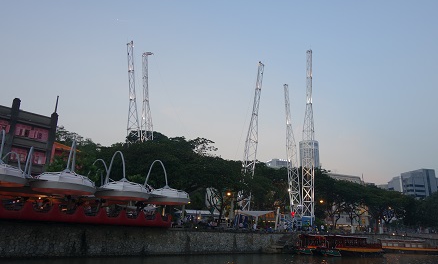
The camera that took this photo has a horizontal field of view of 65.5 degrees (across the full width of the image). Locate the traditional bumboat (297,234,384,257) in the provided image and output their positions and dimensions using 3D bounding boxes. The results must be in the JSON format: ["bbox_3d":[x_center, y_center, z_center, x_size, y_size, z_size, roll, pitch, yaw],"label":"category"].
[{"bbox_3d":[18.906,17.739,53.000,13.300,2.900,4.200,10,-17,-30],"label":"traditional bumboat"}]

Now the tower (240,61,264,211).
[{"bbox_3d":[7.930,2.830,81.400,2.300,39.000,2.300,11,-10,-20],"label":"tower"}]

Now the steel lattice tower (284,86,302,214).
[{"bbox_3d":[19.180,5.080,89.900,2.300,39.000,2.300,1,-19,-4],"label":"steel lattice tower"}]

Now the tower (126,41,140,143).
[{"bbox_3d":[-18.260,0.080,73.100,2.300,38.500,2.300,0,-11,-15],"label":"tower"}]

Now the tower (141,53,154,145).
[{"bbox_3d":[-15.500,0.140,73.300,2.300,38.500,2.300,12,-24,-42],"label":"tower"}]

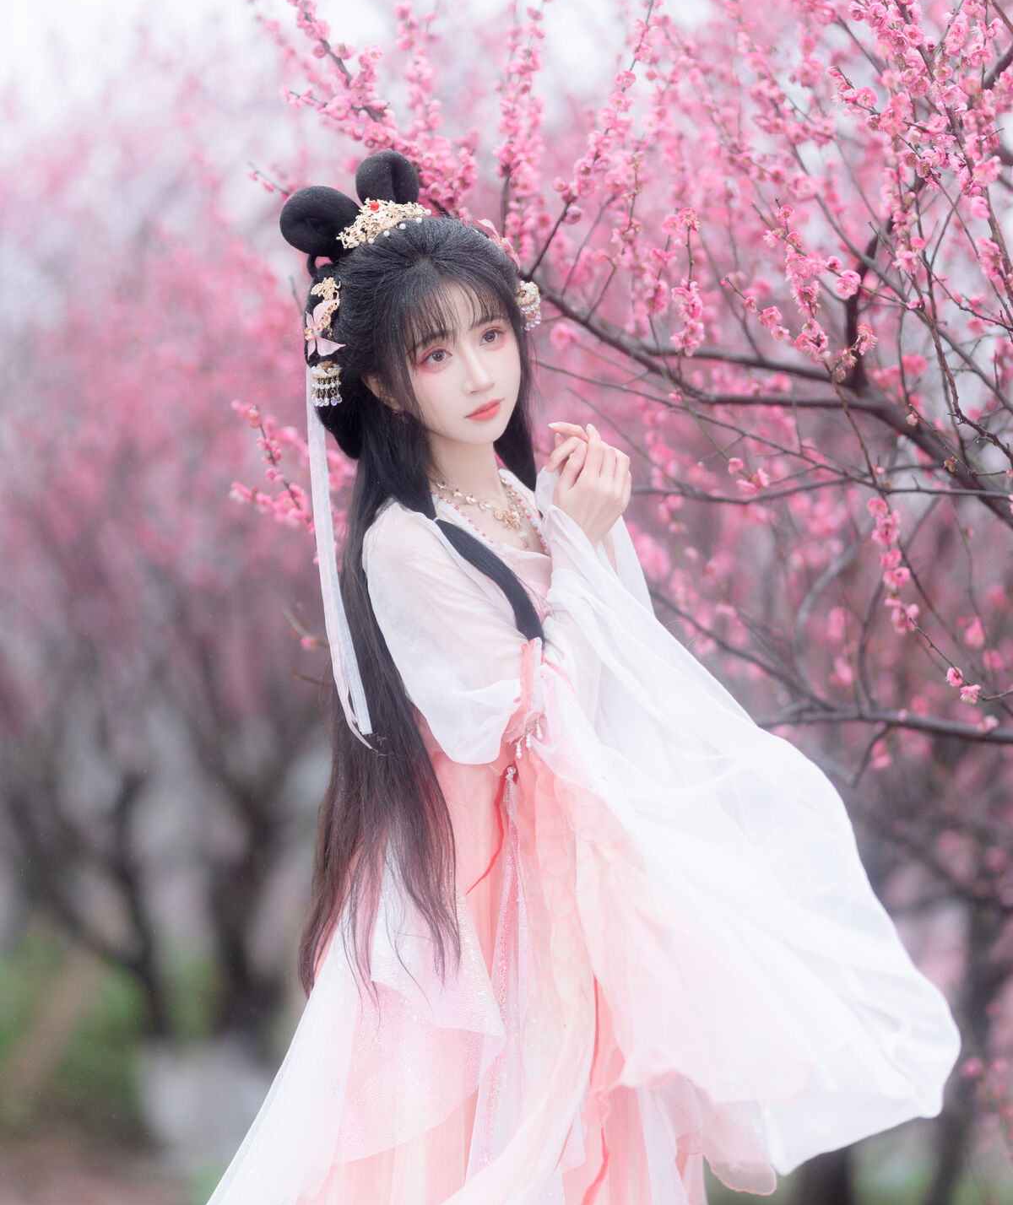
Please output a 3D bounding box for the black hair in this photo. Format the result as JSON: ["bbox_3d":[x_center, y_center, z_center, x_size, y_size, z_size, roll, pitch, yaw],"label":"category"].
[{"bbox_3d":[-0.080,-0.028,3.500,0.250,0.820,0.290,0,0,-40],"label":"black hair"}]

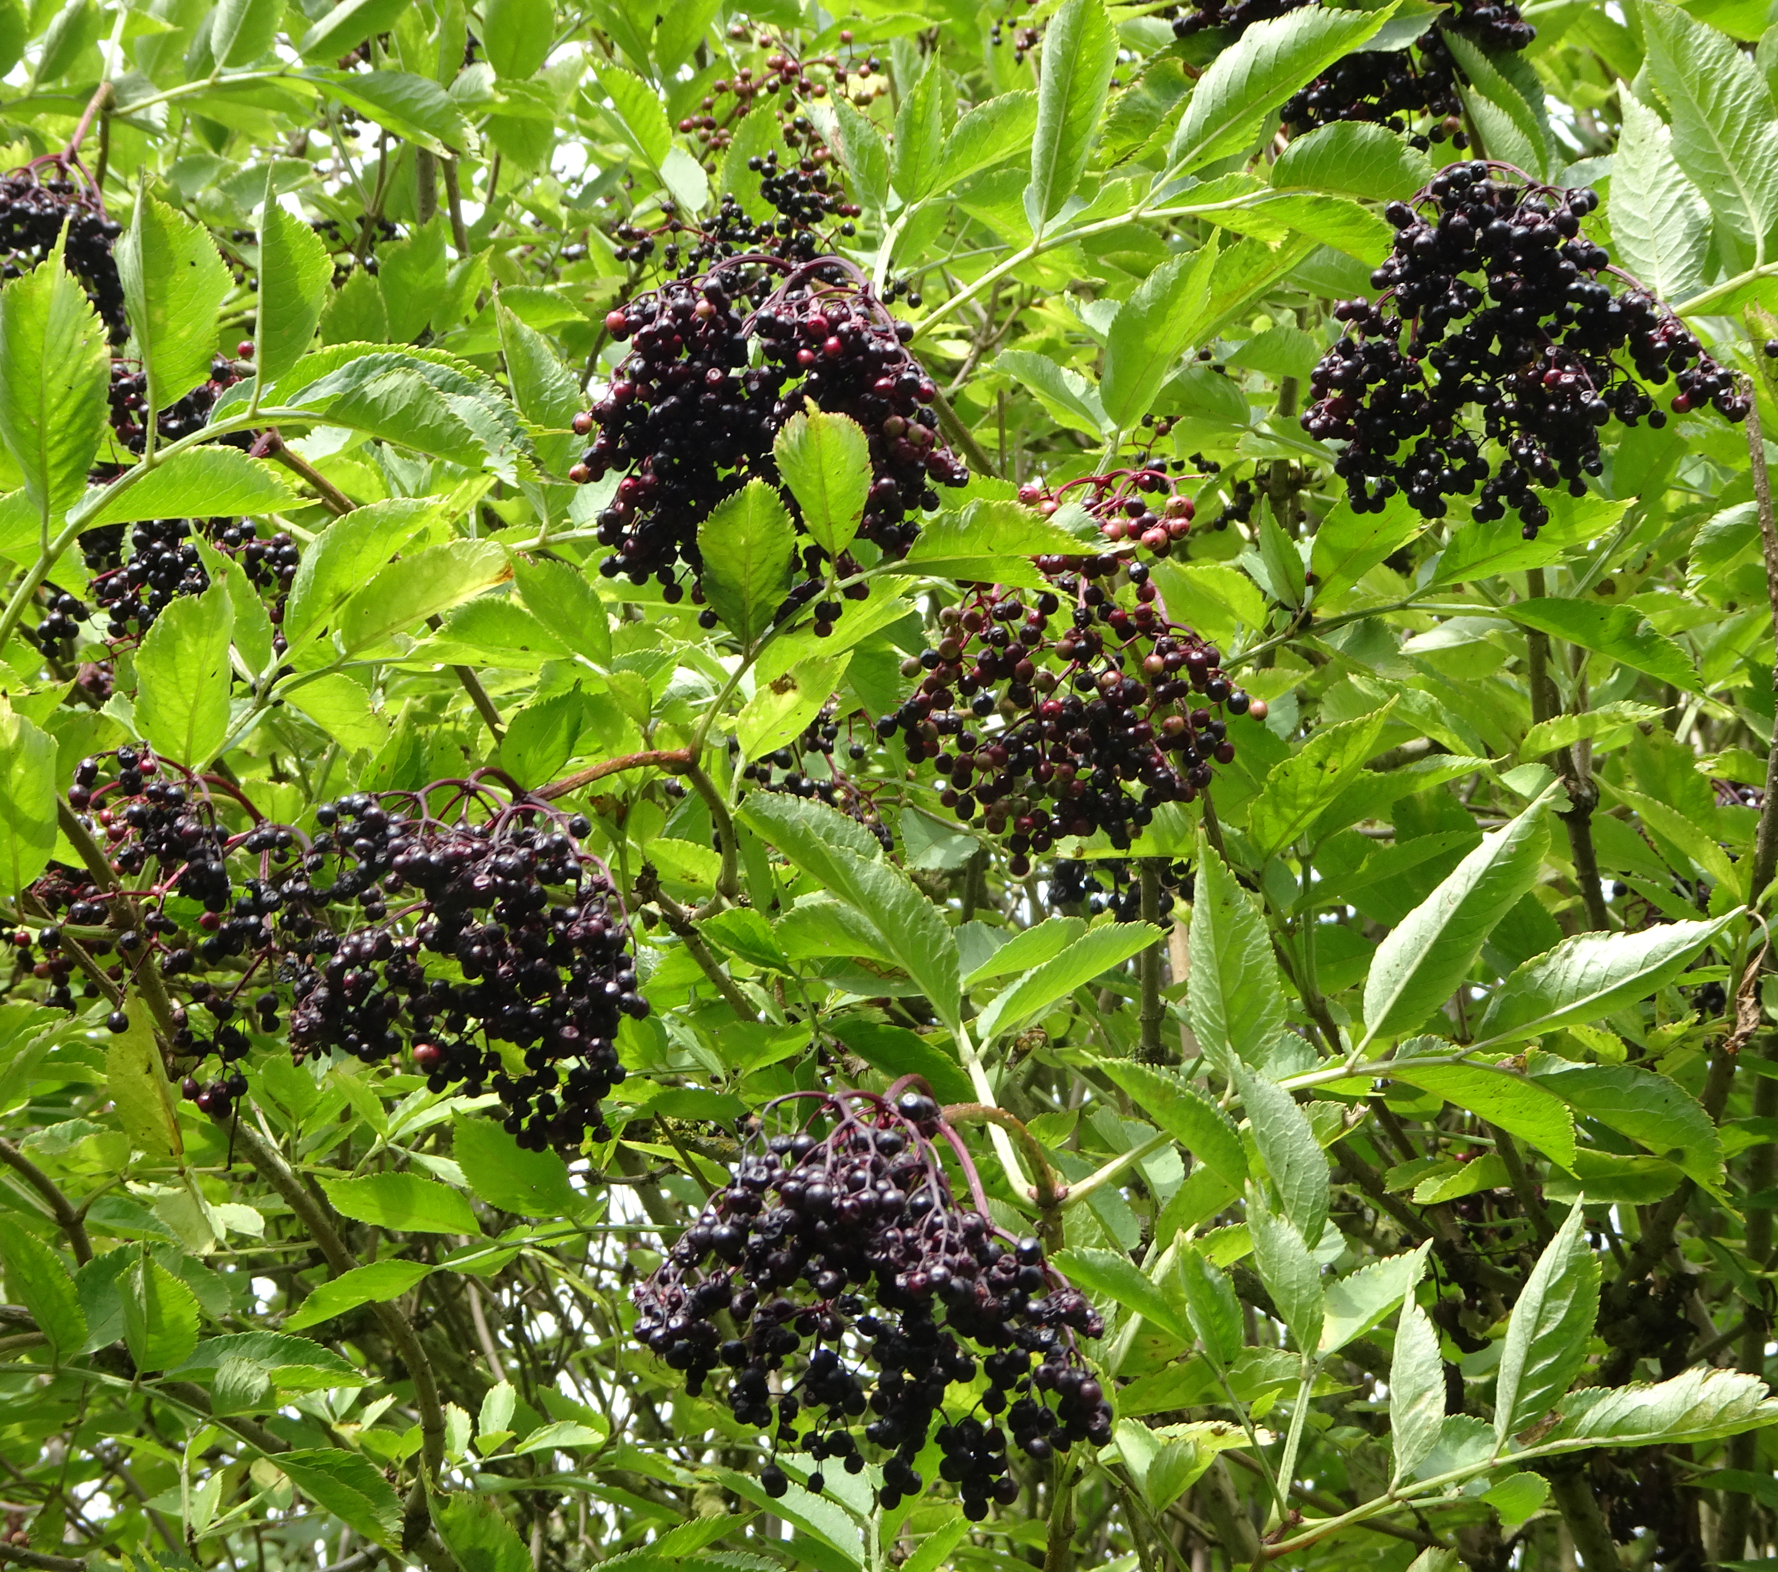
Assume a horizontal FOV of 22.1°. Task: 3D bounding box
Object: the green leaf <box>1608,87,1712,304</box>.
[{"bbox_3d":[0.237,-0.181,1.400,0.029,0.067,0.018,-9,11,11],"label":"green leaf"}]

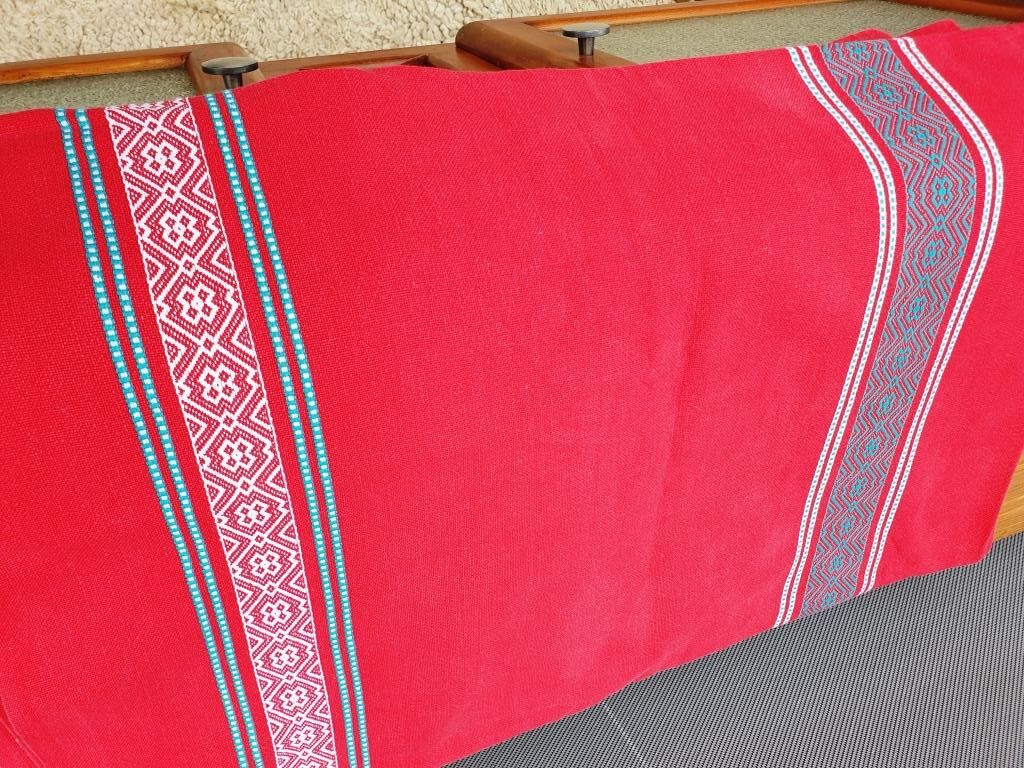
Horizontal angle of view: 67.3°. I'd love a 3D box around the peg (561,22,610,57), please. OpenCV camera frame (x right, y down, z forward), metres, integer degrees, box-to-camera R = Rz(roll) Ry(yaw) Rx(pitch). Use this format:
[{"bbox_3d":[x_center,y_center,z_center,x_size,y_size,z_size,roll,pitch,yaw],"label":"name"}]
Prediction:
[{"bbox_3d":[0.051,-0.237,0.532,0.033,0.018,0.033,-2,35,0],"label":"peg"}]

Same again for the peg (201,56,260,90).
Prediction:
[{"bbox_3d":[-0.170,-0.186,0.468,0.033,0.018,0.033,-2,35,0],"label":"peg"}]

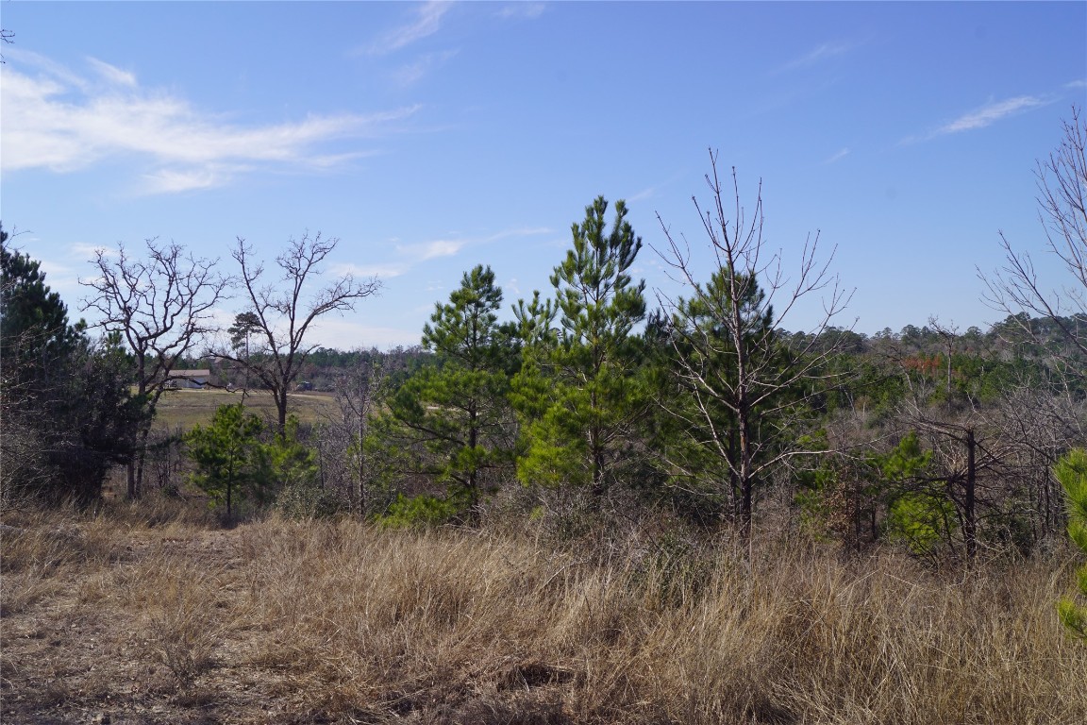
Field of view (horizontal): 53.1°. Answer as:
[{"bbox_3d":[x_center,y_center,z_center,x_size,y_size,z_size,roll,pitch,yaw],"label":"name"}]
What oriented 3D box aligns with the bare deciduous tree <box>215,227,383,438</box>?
[{"bbox_3d":[-7.535,-0.201,33.000,5.080,7.460,4.700,0,0,0],"label":"bare deciduous tree"}]

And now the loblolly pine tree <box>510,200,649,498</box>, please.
[{"bbox_3d":[0.570,-0.091,16.200,1.980,4.710,2.100,0,0,0],"label":"loblolly pine tree"}]

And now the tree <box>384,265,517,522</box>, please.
[{"bbox_3d":[-1.411,0.487,16.500,1.990,3.900,2.000,0,0,0],"label":"tree"}]

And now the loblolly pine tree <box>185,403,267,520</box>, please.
[{"bbox_3d":[-4.732,1.484,16.200,1.190,1.750,1.200,0,0,0],"label":"loblolly pine tree"}]

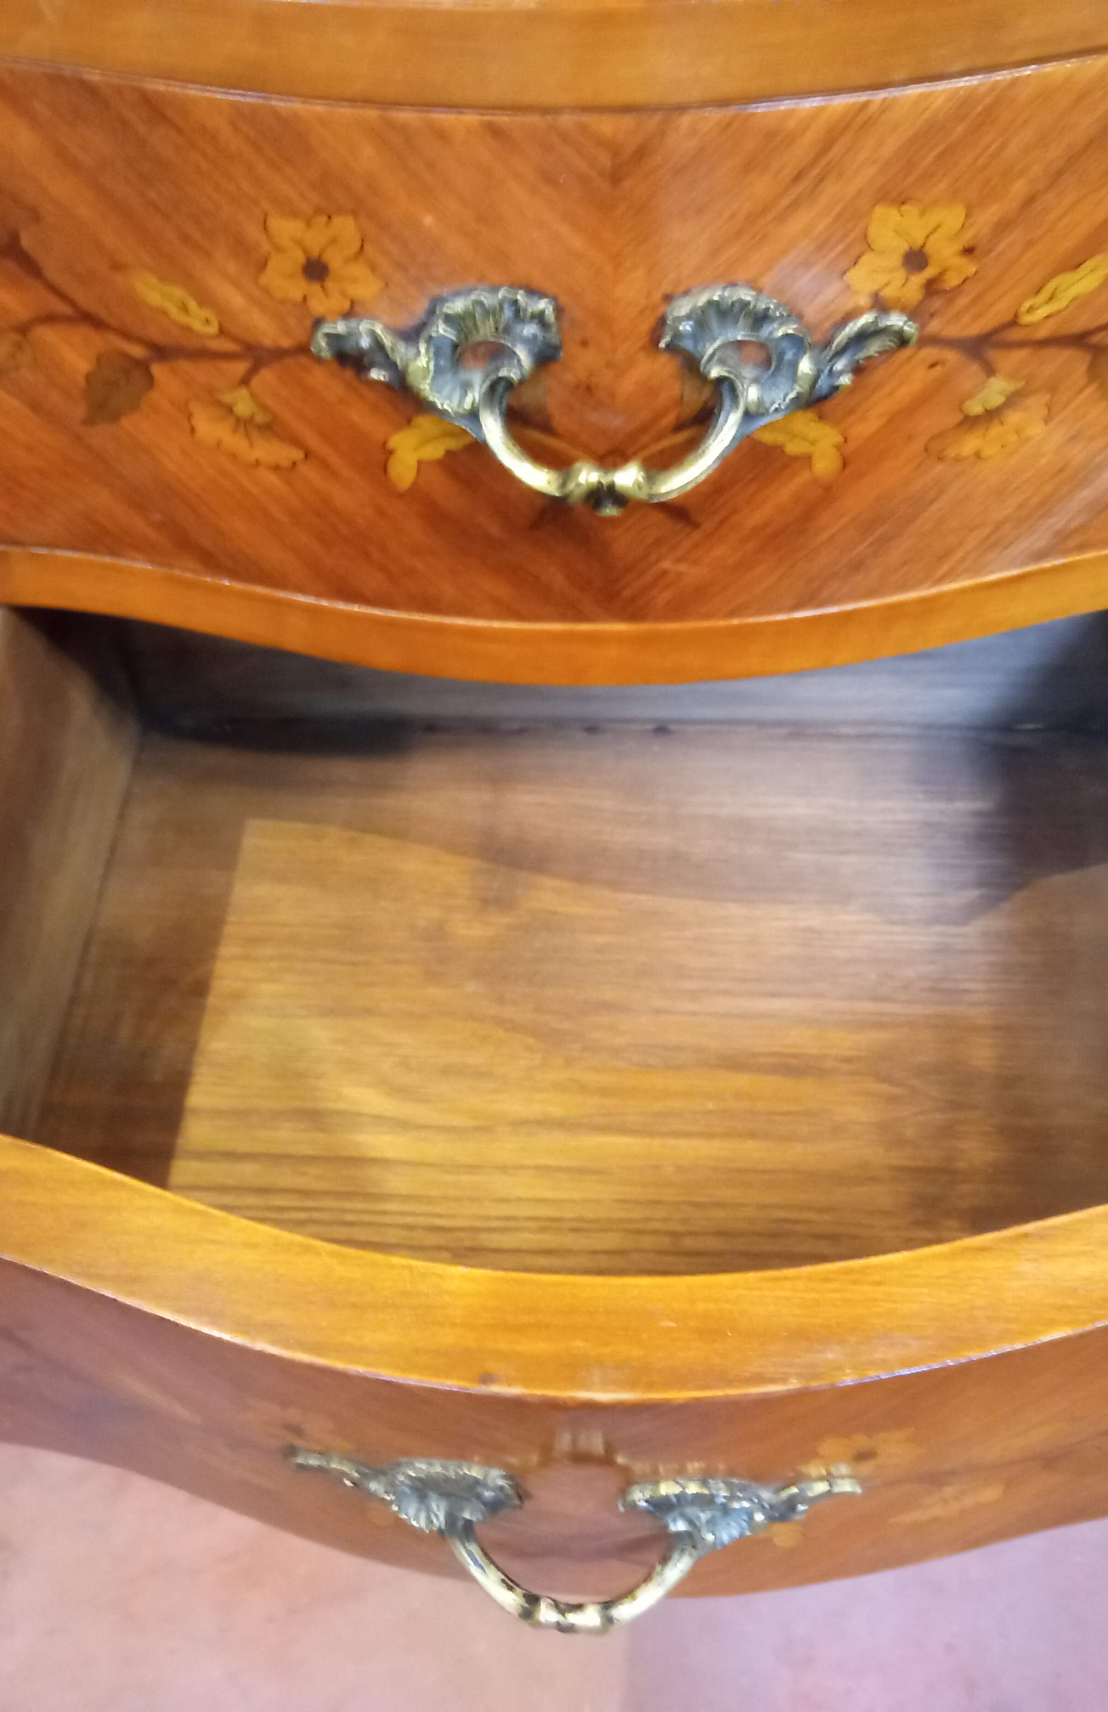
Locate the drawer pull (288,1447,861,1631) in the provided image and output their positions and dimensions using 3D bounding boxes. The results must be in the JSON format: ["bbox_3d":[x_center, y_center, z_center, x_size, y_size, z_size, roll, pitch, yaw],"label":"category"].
[{"bbox_3d":[0.006,0.174,0.452,0.145,0.056,0.034,1,51,5],"label":"drawer pull"}]

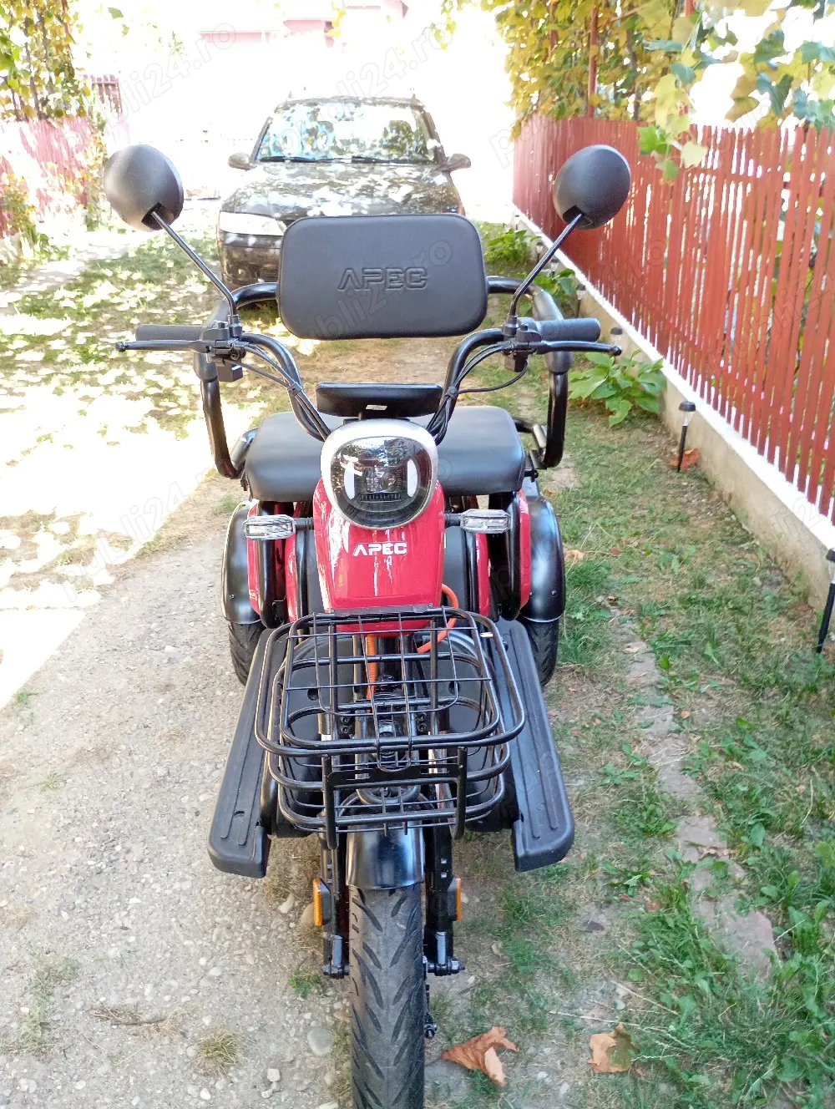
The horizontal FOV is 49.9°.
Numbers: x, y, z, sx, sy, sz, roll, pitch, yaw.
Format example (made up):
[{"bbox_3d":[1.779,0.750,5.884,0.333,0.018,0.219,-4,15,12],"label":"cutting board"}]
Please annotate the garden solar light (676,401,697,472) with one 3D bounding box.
[{"bbox_3d":[1.078,-0.477,3.647,0.071,0.300,0.071,-1,26,0],"label":"garden solar light"}]

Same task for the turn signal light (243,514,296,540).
[{"bbox_3d":[-0.228,-0.043,1.384,0.079,0.033,0.033,-1,26,-1],"label":"turn signal light"}]

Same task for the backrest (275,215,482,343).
[{"bbox_3d":[-0.075,-0.603,1.950,0.450,0.265,0.070,-2,14,-1],"label":"backrest"}]

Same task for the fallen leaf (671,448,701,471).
[{"bbox_3d":[1.116,-0.391,3.732,0.110,0.070,0.075,-1,26,0],"label":"fallen leaf"}]

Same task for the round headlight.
[{"bbox_3d":[-0.046,-0.099,1.084,0.140,0.123,0.110,-2,26,-1],"label":"round headlight"}]

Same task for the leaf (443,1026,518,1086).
[{"bbox_3d":[0.097,0.779,1.393,0.116,0.036,0.092,-1,26,0],"label":"leaf"}]

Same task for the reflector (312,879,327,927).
[{"bbox_3d":[-0.146,0.516,1.331,0.016,0.066,0.030,-1,2,0],"label":"reflector"}]

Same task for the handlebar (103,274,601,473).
[{"bbox_3d":[-0.066,-0.237,1.255,0.710,0.190,0.220,-2,26,-1],"label":"handlebar"}]

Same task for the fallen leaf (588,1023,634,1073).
[{"bbox_3d":[0.304,0.776,1.410,0.072,0.025,0.080,-1,26,0],"label":"fallen leaf"}]

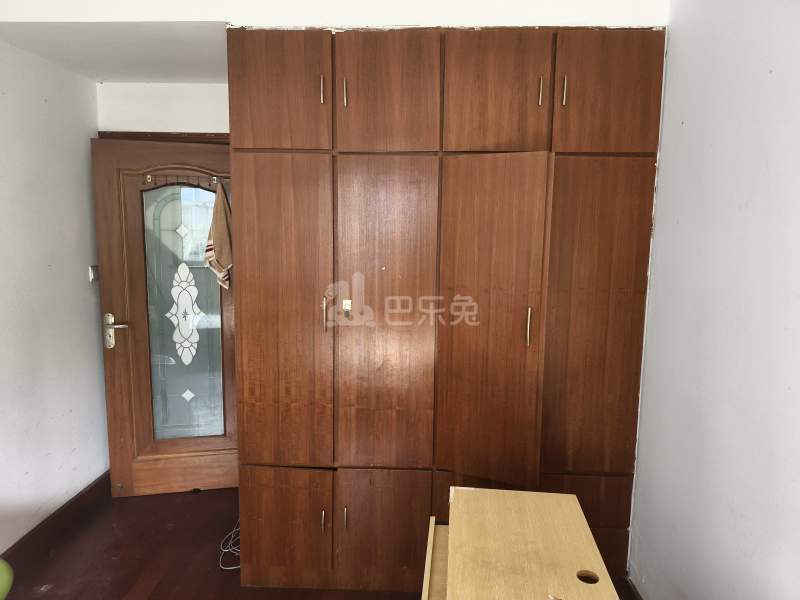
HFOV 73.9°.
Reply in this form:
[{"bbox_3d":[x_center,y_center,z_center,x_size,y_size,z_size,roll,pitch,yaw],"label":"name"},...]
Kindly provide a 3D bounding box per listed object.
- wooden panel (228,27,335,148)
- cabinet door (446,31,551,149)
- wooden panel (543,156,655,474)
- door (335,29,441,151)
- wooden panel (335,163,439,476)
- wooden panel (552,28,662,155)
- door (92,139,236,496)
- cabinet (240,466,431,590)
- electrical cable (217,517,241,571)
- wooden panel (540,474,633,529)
[{"bbox_3d":[-0.464,-0.819,2.079,0.407,0.453,0.040,1,7,2],"label":"wooden panel"},{"bbox_3d":[0.371,-0.805,2.051,0.412,0.449,0.040,1,7,2],"label":"cabinet door"},{"bbox_3d":[0.786,0.080,2.155,0.406,1.293,0.030,1,7,2],"label":"wooden panel"},{"bbox_3d":[-0.050,-0.811,2.065,0.409,0.451,0.040,1,7,2],"label":"door"},{"bbox_3d":[-0.058,0.070,2.154,0.408,1.271,0.025,1,7,2],"label":"wooden panel"},{"bbox_3d":[0.794,-0.798,2.037,0.411,0.453,0.040,1,7,2],"label":"wooden panel"},{"bbox_3d":[-1.248,0.134,3.088,0.872,2.026,0.045,-1,7,-12],"label":"door"},{"bbox_3d":[-0.269,0.956,2.556,0.830,0.551,0.550,1,7,2],"label":"cabinet"},{"bbox_3d":[-0.787,1.206,2.607,0.200,0.035,0.334,1,7,2],"label":"electrical cable"},{"bbox_3d":[0.769,0.846,2.245,0.392,0.234,0.030,1,7,2],"label":"wooden panel"}]

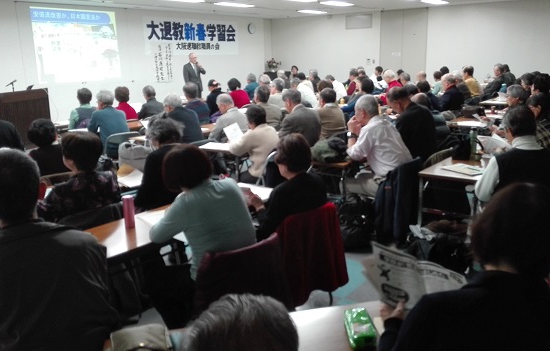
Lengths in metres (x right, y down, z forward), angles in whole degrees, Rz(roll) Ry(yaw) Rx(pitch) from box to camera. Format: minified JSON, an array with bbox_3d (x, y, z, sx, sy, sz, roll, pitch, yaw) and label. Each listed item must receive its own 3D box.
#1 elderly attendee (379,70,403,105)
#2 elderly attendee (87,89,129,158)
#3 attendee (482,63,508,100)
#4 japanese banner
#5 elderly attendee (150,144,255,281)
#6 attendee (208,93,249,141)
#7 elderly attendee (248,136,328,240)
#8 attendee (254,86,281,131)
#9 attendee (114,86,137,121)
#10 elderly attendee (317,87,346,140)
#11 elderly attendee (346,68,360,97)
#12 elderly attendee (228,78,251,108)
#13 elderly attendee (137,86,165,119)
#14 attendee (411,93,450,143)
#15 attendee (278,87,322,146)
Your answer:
[{"bbox_3d":[1.861,-1.093,7.501,0.800,1.306,0.500,11,19,38],"label":"elderly attendee"},{"bbox_3d":[-1.883,-0.337,5.069,0.520,1.244,0.800,-14,20,-40],"label":"elderly attendee"},{"bbox_3d":[4.285,-1.629,9.215,0.900,1.300,0.500,10,19,37],"label":"attendee"},{"bbox_3d":[-2.015,-3.510,11.374,0.020,0.840,2.930,12,20,41],"label":"japanese banner"},{"bbox_3d":[-0.352,0.395,2.571,0.500,1.160,0.800,-14,20,-40],"label":"elderly attendee"},{"bbox_3d":[-0.591,-0.376,5.327,0.700,1.180,0.480,12,20,41],"label":"attendee"},{"bbox_3d":[0.082,0.282,2.984,0.780,1.149,0.460,13,21,42],"label":"elderly attendee"},{"bbox_3d":[-0.228,-0.572,5.993,0.700,1.230,0.470,12,20,41],"label":"attendee"},{"bbox_3d":[-2.078,-0.607,6.149,0.480,1.212,0.780,-13,19,-36],"label":"attendee"},{"bbox_3d":[0.537,-0.399,5.180,0.500,1.219,0.780,-14,20,-40],"label":"elderly attendee"},{"bbox_3d":[1.769,-1.868,10.526,0.700,1.250,0.460,12,20,41],"label":"elderly attendee"},{"bbox_3d":[-0.799,-1.097,7.957,0.700,1.240,0.460,12,20,41],"label":"elderly attendee"},{"bbox_3d":[-1.950,-0.799,6.991,0.480,1.195,0.780,-14,20,-40],"label":"elderly attendee"},{"bbox_3d":[1.628,-0.288,4.895,0.800,1.199,0.500,12,20,38],"label":"attendee"},{"bbox_3d":[0.166,-0.300,4.795,0.800,1.241,0.520,14,21,43],"label":"attendee"}]

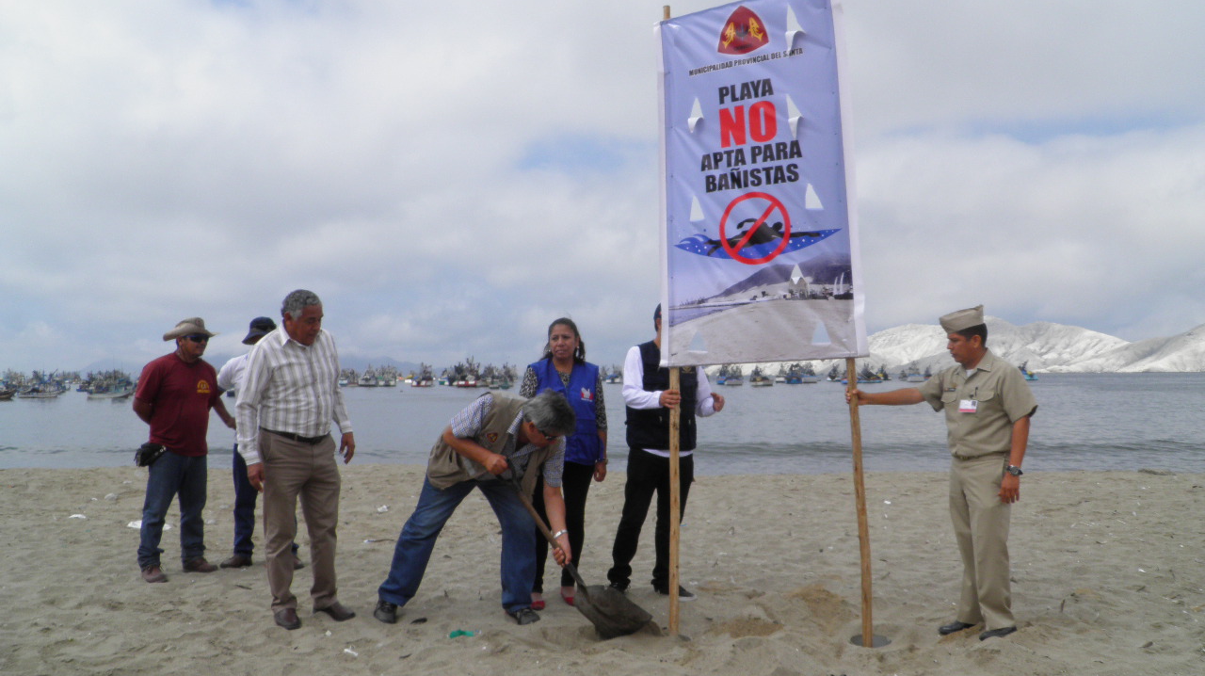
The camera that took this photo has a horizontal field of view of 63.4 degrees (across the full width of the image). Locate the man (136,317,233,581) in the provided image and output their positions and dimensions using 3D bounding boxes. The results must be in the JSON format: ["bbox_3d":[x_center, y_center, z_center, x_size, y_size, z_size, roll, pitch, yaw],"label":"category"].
[{"bbox_3d":[-2.774,0.707,6.391,0.420,1.690,0.570,-2,-3,38],"label":"man"}]

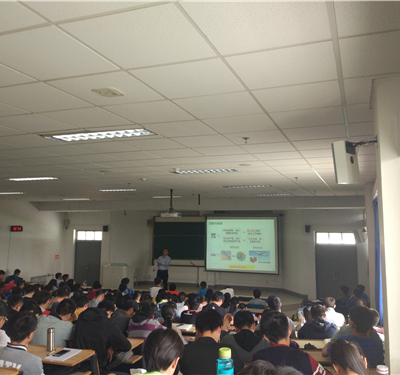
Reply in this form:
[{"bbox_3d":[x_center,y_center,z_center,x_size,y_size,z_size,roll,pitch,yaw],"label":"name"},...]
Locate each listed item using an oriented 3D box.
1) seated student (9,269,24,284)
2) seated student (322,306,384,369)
[{"bbox_3d":[-5.441,3.055,11.952,0.500,1.250,0.720,-2,-5,26],"label":"seated student"},{"bbox_3d":[1.429,1.724,3.651,0.500,1.280,0.720,-1,-5,13],"label":"seated student"}]

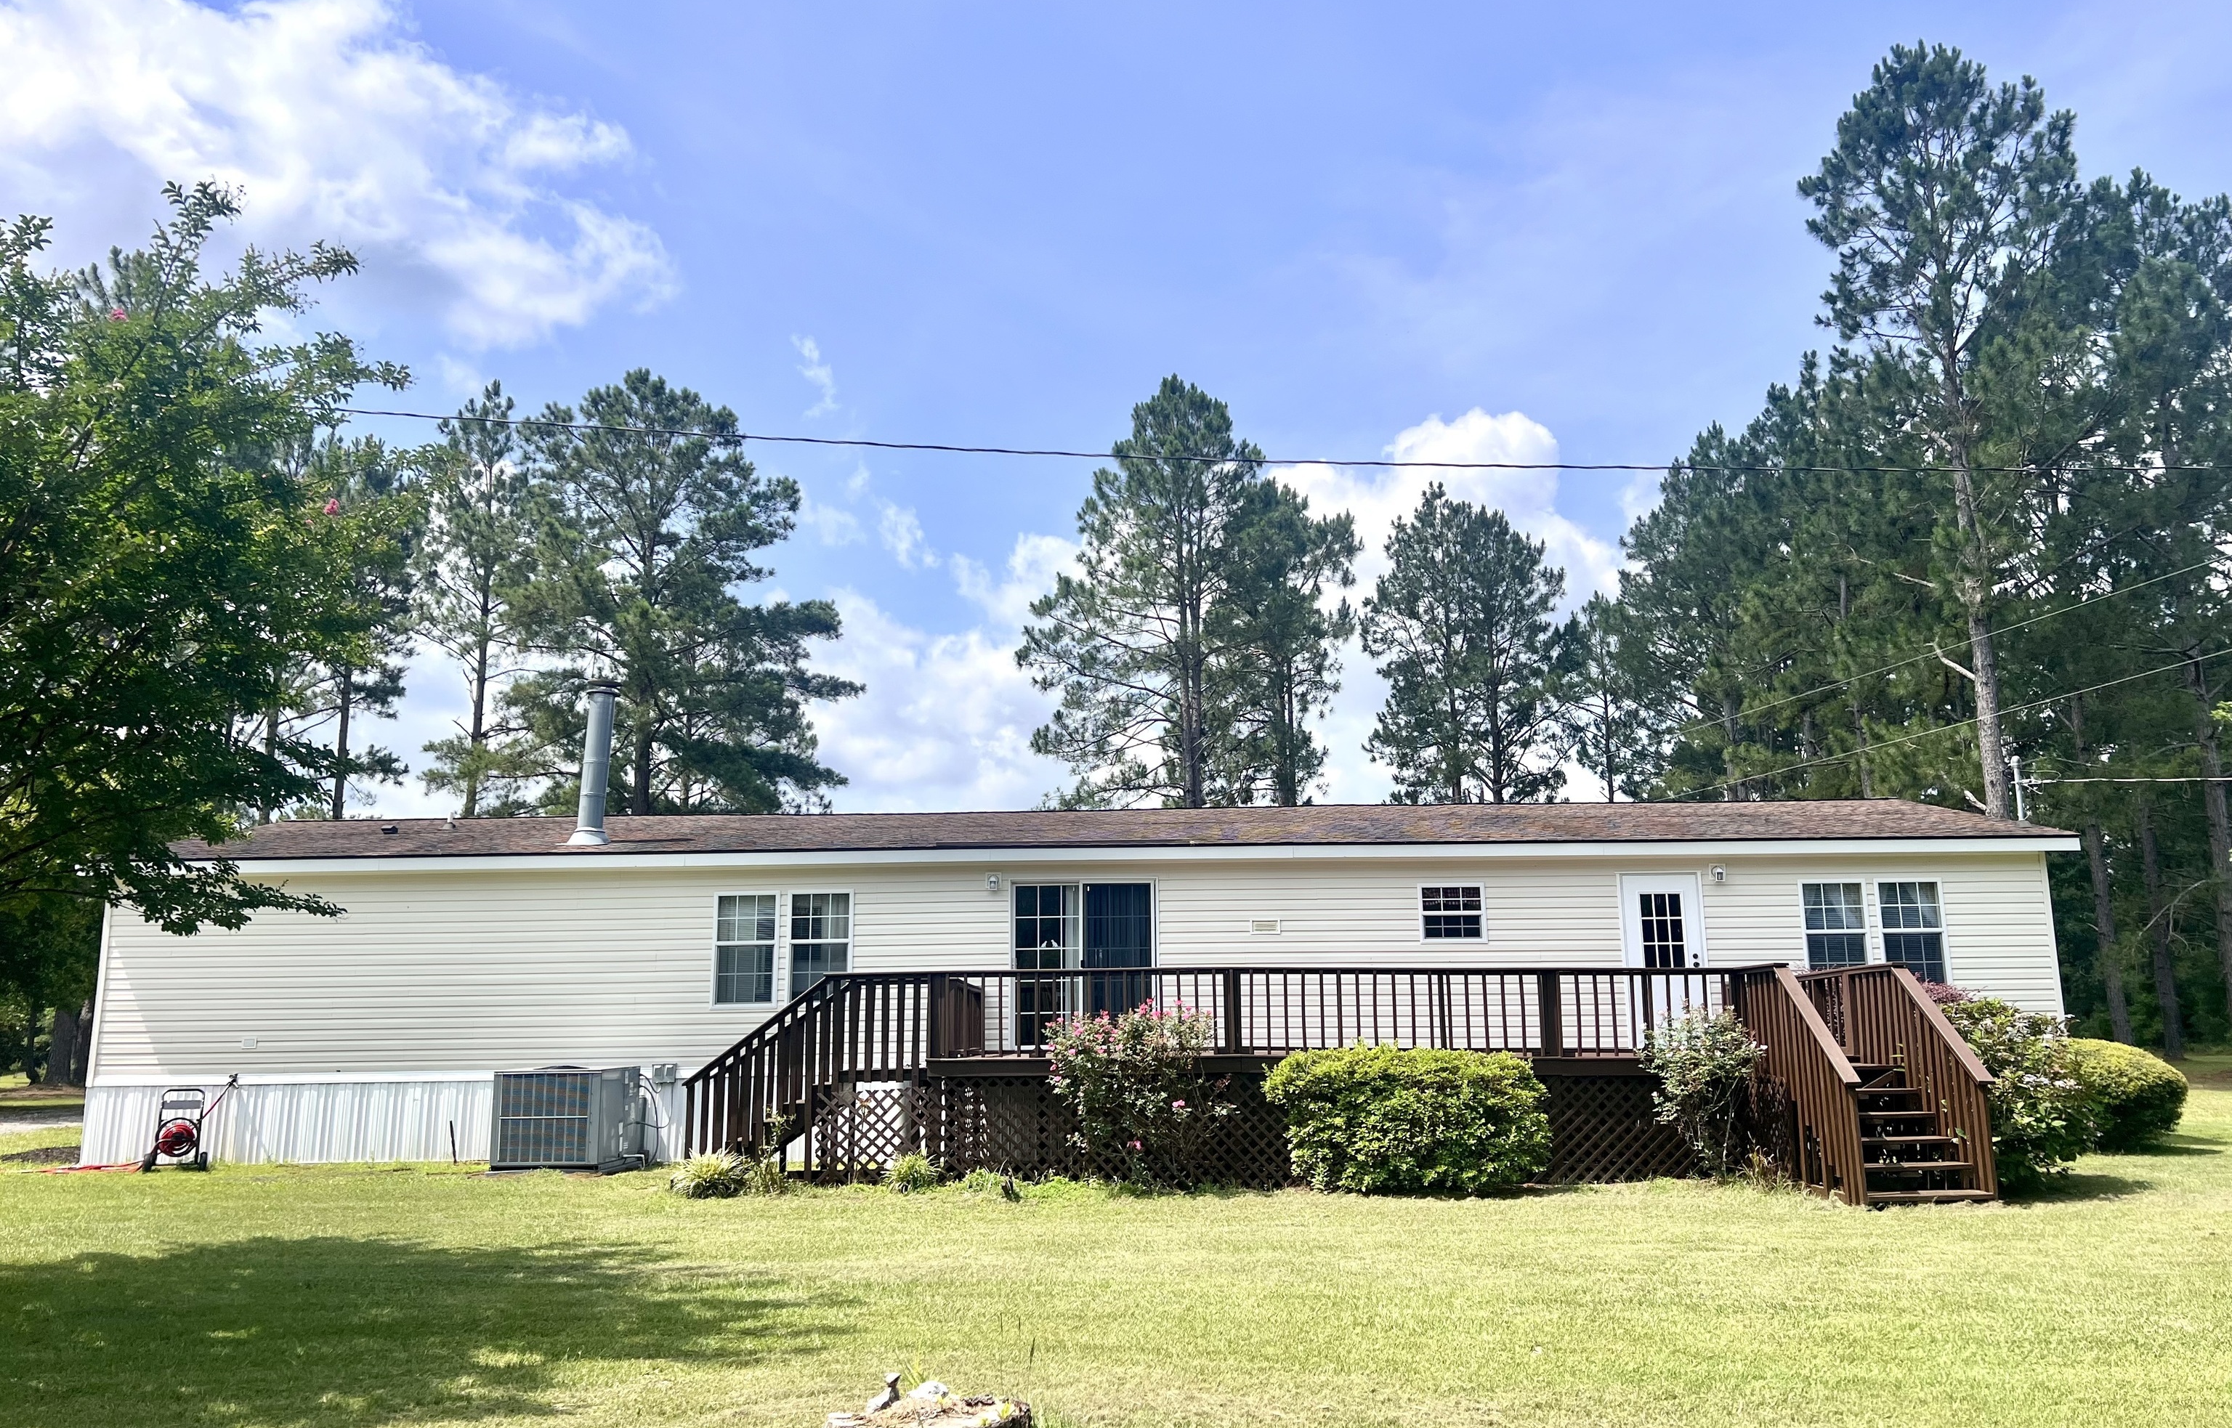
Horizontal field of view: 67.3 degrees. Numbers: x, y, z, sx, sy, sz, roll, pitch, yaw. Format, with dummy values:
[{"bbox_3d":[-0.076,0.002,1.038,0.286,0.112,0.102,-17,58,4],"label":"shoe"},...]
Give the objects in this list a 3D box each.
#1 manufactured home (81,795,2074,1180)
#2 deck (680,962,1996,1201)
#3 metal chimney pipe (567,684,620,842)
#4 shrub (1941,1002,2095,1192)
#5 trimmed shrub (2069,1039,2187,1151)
[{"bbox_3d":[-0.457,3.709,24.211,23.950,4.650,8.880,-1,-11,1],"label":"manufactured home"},{"bbox_3d":[1.414,3.529,16.505,11.000,2.030,6.600,-1,-11,1],"label":"deck"},{"bbox_3d":[-6.695,0.635,21.450,0.500,2.120,0.480,-1,-11,1],"label":"metal chimney pipe"},{"bbox_3d":[8.090,3.438,15.371,1.750,1.650,1.700,-1,-11,1],"label":"shrub"},{"bbox_3d":[11.345,4.349,19.230,2.000,1.250,1.950,-1,-11,1],"label":"trimmed shrub"}]

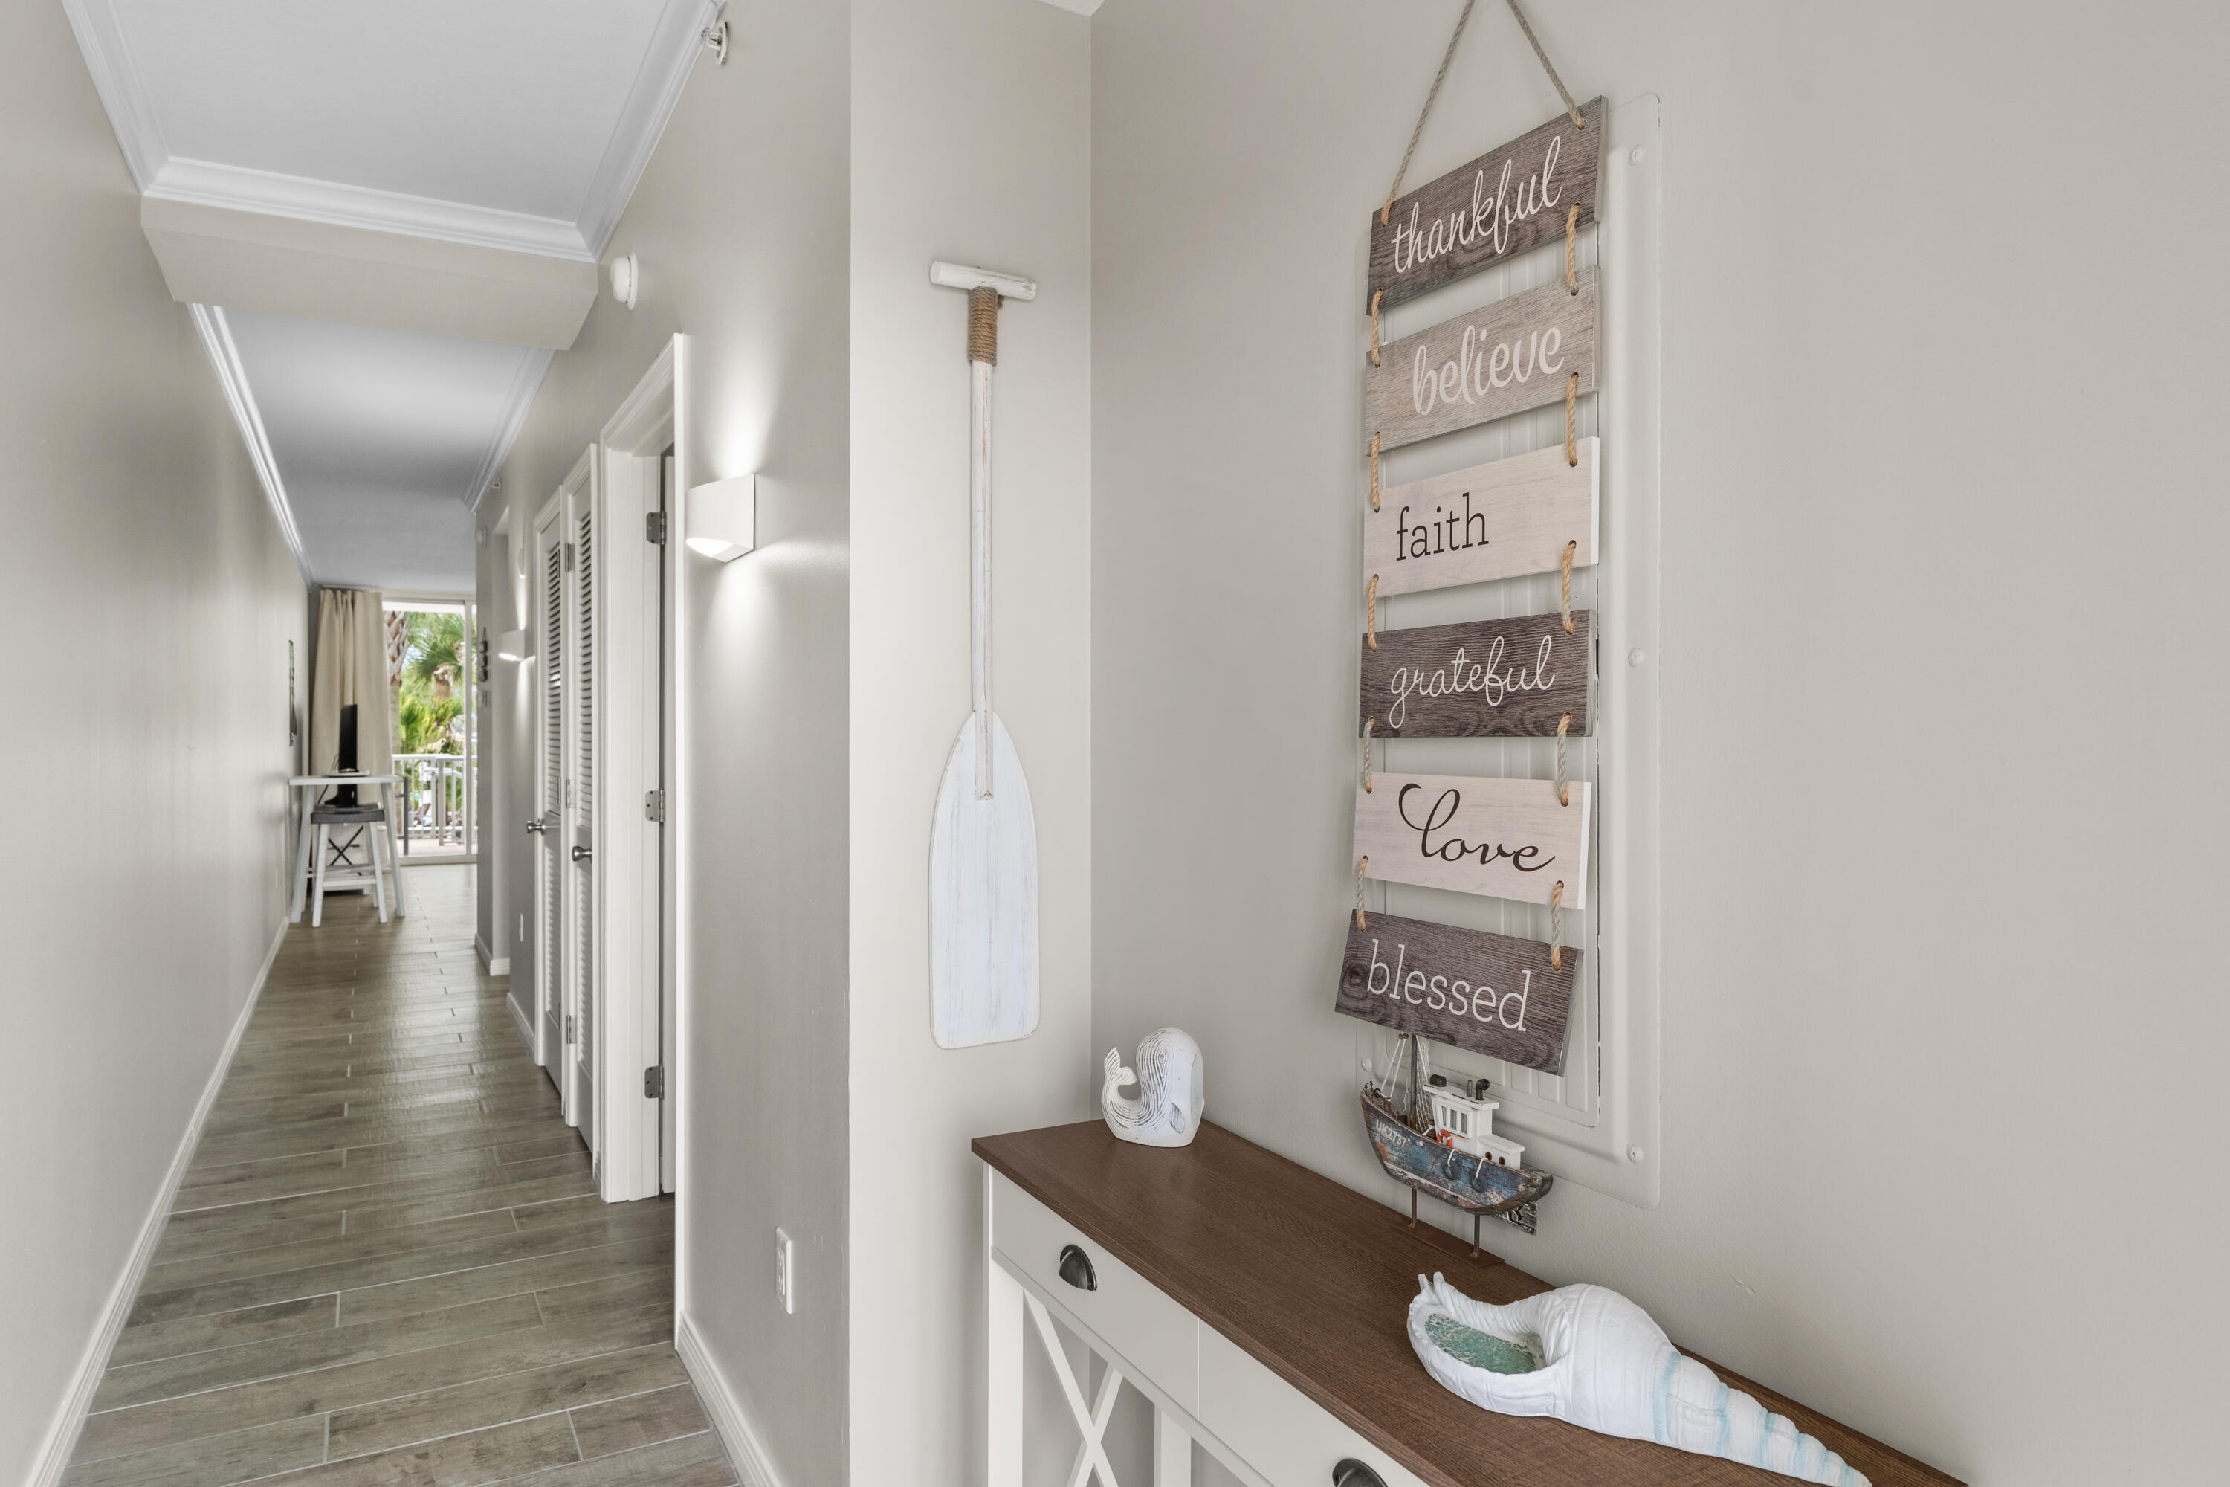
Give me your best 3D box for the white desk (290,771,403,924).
[{"bbox_3d":[-5.444,0.721,9.229,0.660,0.975,0.700,0,1,-30],"label":"white desk"}]

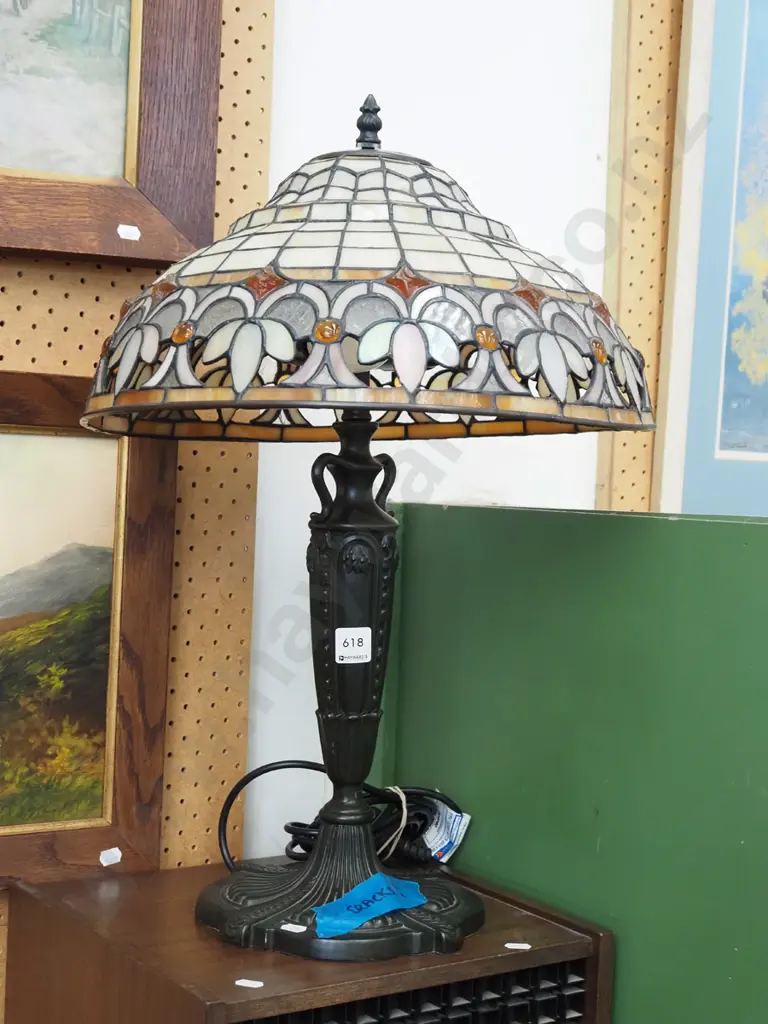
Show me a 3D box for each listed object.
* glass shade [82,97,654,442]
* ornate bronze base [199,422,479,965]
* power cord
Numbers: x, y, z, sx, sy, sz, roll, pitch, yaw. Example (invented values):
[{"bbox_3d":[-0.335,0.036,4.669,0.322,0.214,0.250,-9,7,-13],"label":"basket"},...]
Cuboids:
[{"bbox_3d":[-0.011,-0.181,1.197,0.411,0.239,0.411,2,1,-1],"label":"glass shade"},{"bbox_3d":[-0.026,0.108,1.198,0.207,0.378,0.207,2,1,-1],"label":"ornate bronze base"},{"bbox_3d":[-0.034,0.245,1.335,0.199,0.101,0.121,2,1,-1],"label":"power cord"}]

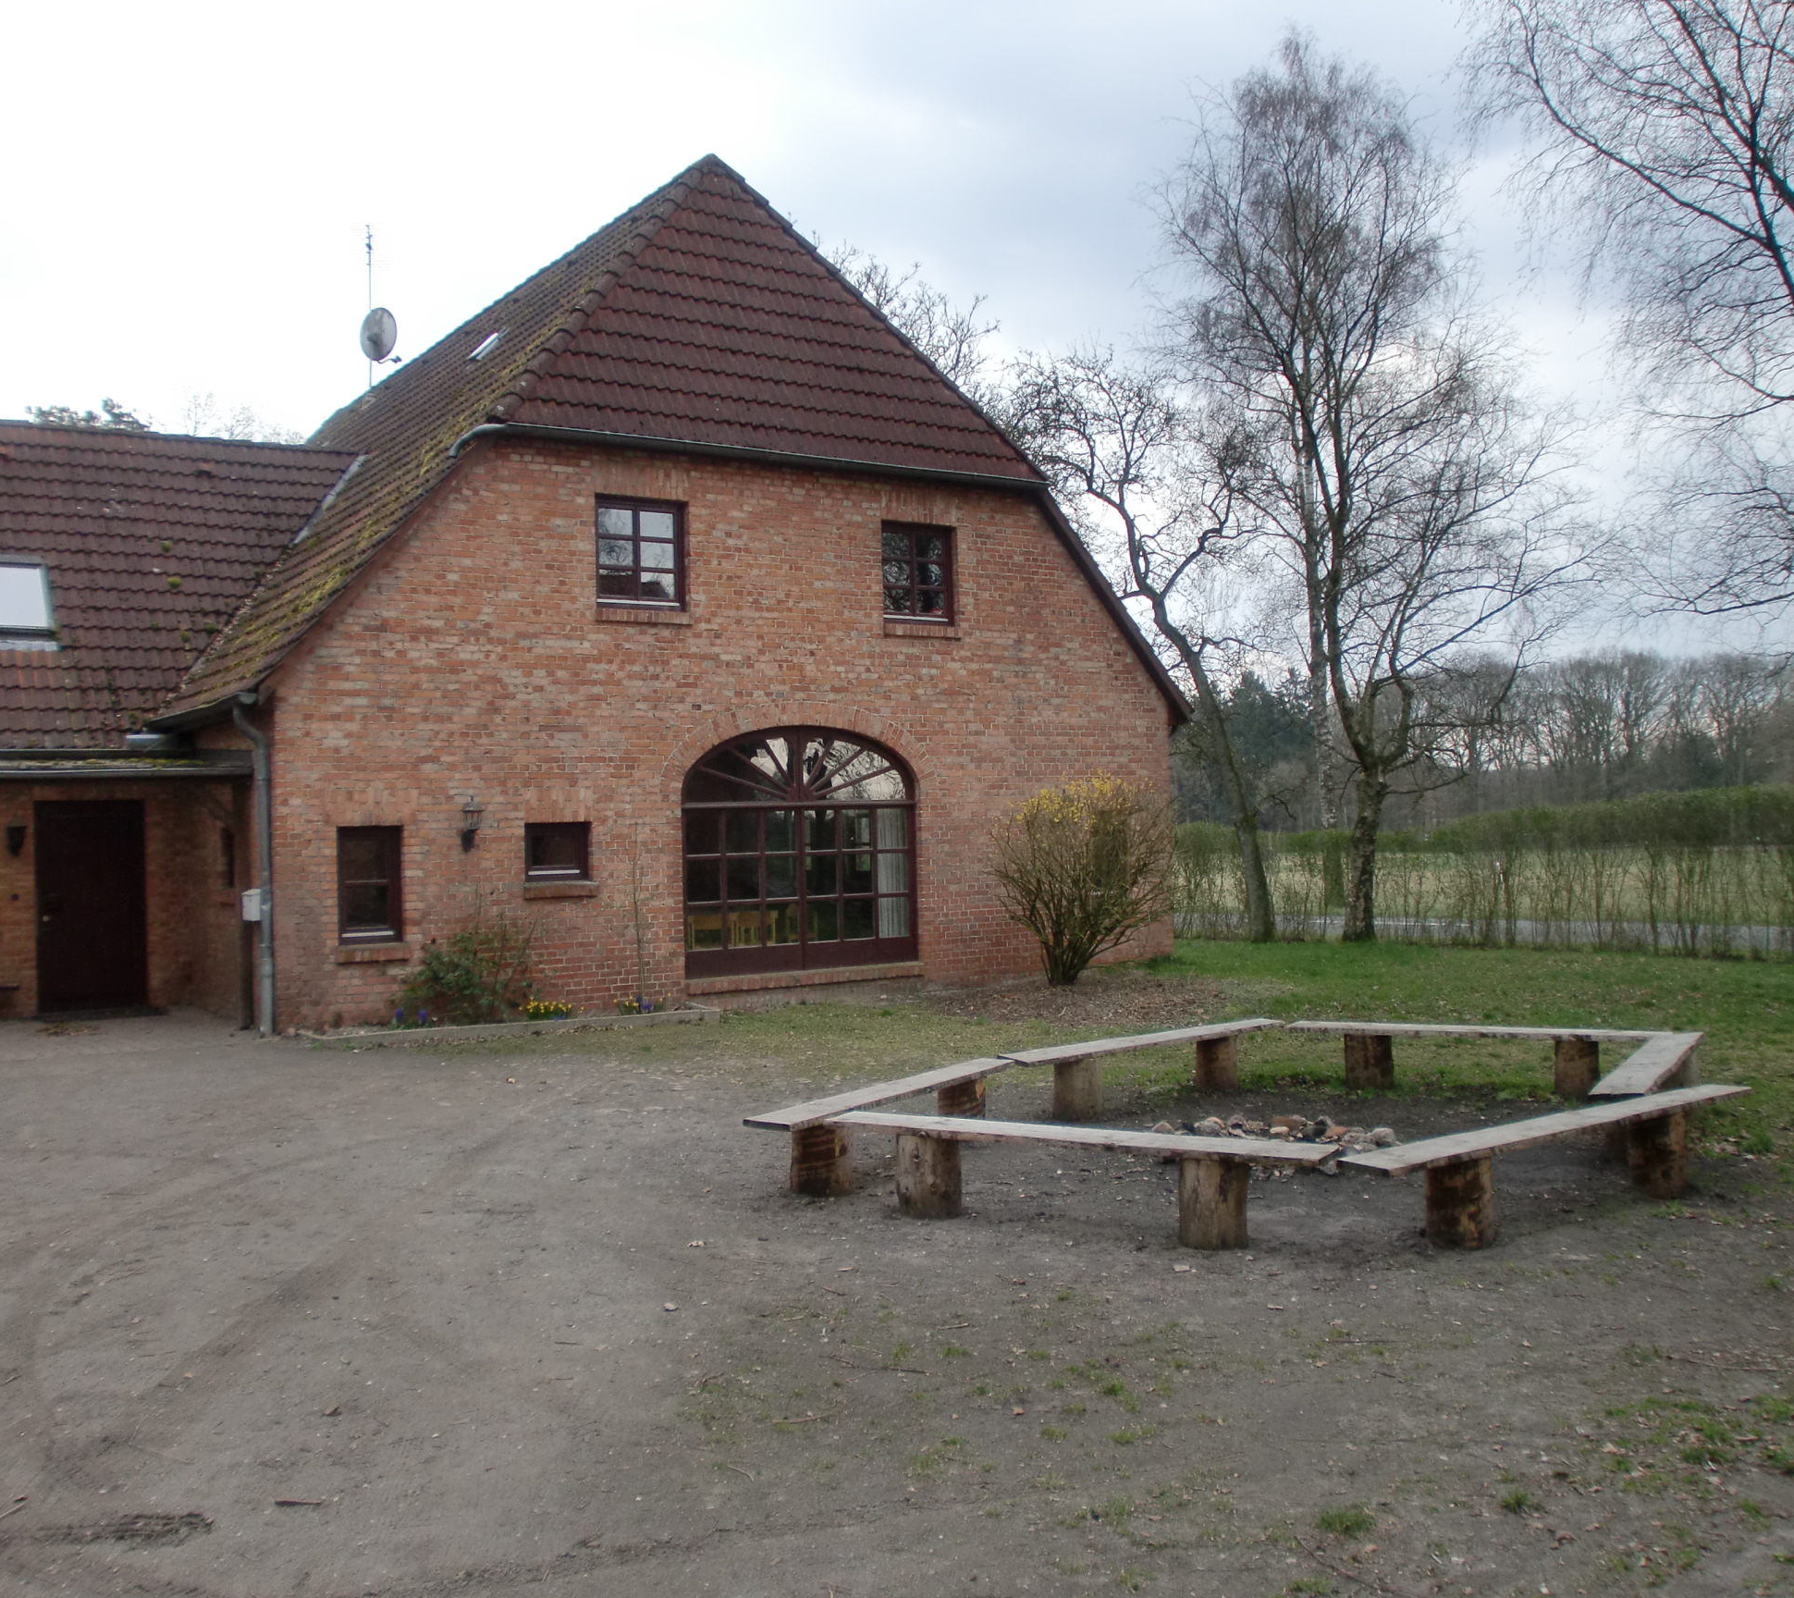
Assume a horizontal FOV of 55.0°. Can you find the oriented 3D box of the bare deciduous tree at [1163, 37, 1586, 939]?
[{"bbox_3d":[6.696,-4.359,24.200,5.700,12.600,5.300,-1,0,16],"label":"bare deciduous tree"}]

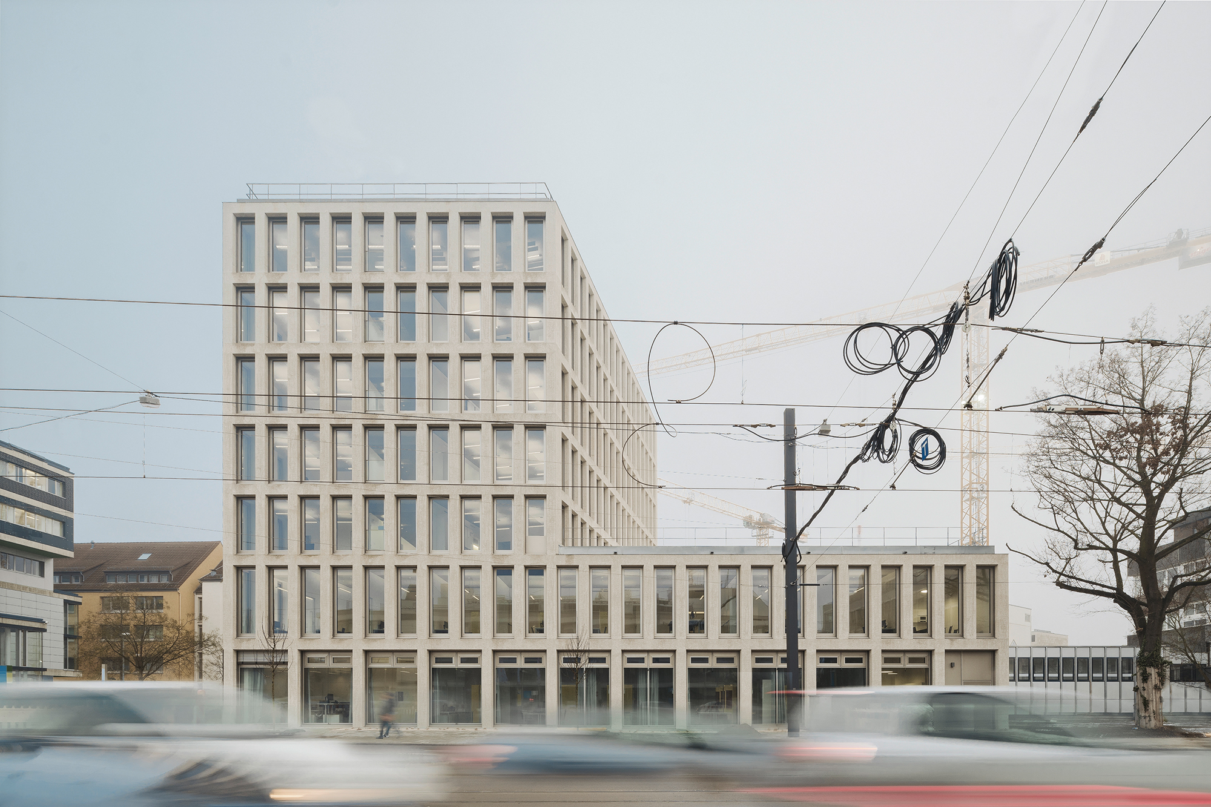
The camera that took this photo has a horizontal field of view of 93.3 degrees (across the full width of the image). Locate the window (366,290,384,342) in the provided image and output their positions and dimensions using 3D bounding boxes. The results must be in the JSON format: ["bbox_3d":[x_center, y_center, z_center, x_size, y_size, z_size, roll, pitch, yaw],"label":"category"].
[{"bbox_3d":[-11.241,-4.270,28.000,1.000,2.581,0.150,0,0,0],"label":"window"}]

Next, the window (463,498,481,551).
[{"bbox_3d":[-6.692,6.070,28.586,0.993,2.673,0.150,0,0,0],"label":"window"}]

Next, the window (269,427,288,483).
[{"bbox_3d":[-15.967,2.542,28.000,1.000,2.674,0.150,0,0,0],"label":"window"}]

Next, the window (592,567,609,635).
[{"bbox_3d":[-0.252,9.605,27.700,0.825,3.255,0.200,0,0,0],"label":"window"}]

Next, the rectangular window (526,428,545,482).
[{"bbox_3d":[-3.391,2.499,27.700,0.962,2.613,0.200,0,0,0],"label":"rectangular window"}]

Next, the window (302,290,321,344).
[{"bbox_3d":[-14.709,-4.315,28.586,0.993,2.673,0.150,0,0,0],"label":"window"}]

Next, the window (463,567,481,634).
[{"bbox_3d":[-6.766,9.949,28.900,0.970,3.372,0.150,0,0,0],"label":"window"}]

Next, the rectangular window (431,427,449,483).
[{"bbox_3d":[-8.109,2.537,28.000,0.927,2.664,0.200,0,0,0],"label":"rectangular window"}]

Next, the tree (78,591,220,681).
[{"bbox_3d":[-34.256,18.788,43.000,10.900,9.700,10.300,0,0,0],"label":"tree"}]

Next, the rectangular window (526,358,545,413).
[{"bbox_3d":[-3.527,-0.912,29.000,0.960,2.783,0.200,0,0,0],"label":"rectangular window"}]

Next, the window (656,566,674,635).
[{"bbox_3d":[3.023,10.055,29.000,0.912,3.407,0.200,0,0,0],"label":"window"}]

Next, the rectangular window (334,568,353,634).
[{"bbox_3d":[-12.443,9.431,27.200,0.940,3.220,0.150,0,0,0],"label":"rectangular window"}]

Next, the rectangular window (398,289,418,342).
[{"bbox_3d":[-9.666,-4.294,28.000,1.000,2.628,0.150,0,0,0],"label":"rectangular window"}]

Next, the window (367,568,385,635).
[{"bbox_3d":[-11.195,9.709,28.000,1.000,3.290,0.150,0,0,0],"label":"window"}]

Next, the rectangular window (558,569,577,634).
[{"bbox_3d":[-1.778,9.454,27.200,0.940,3.220,0.150,0,0,0],"label":"rectangular window"}]

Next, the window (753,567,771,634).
[{"bbox_3d":[7.394,9.431,27.200,0.940,3.220,0.150,0,0,0],"label":"window"}]

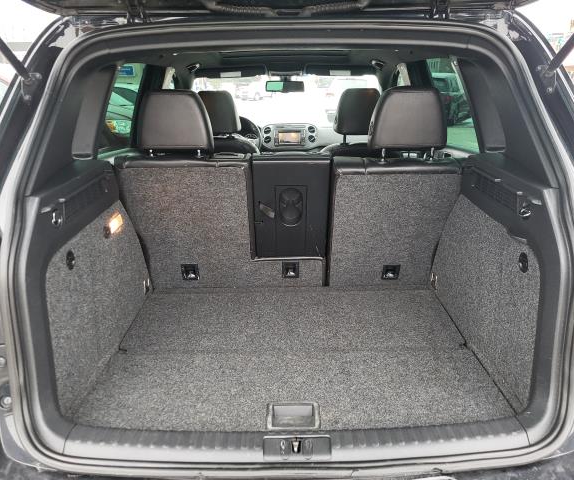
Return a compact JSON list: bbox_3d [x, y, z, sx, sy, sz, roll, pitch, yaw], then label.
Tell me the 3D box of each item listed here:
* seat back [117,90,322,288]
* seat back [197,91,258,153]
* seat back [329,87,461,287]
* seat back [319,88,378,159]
[{"bbox_3d":[-0.206,-0.125,1.691,0.694,0.765,0.370,-1,18,0],"label":"seat back"},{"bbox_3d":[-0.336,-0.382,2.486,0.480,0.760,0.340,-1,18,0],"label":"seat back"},{"bbox_3d":[0.360,-0.132,1.687,0.425,0.770,0.370,-1,18,0],"label":"seat back"},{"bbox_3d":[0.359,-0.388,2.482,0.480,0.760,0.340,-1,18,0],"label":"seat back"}]

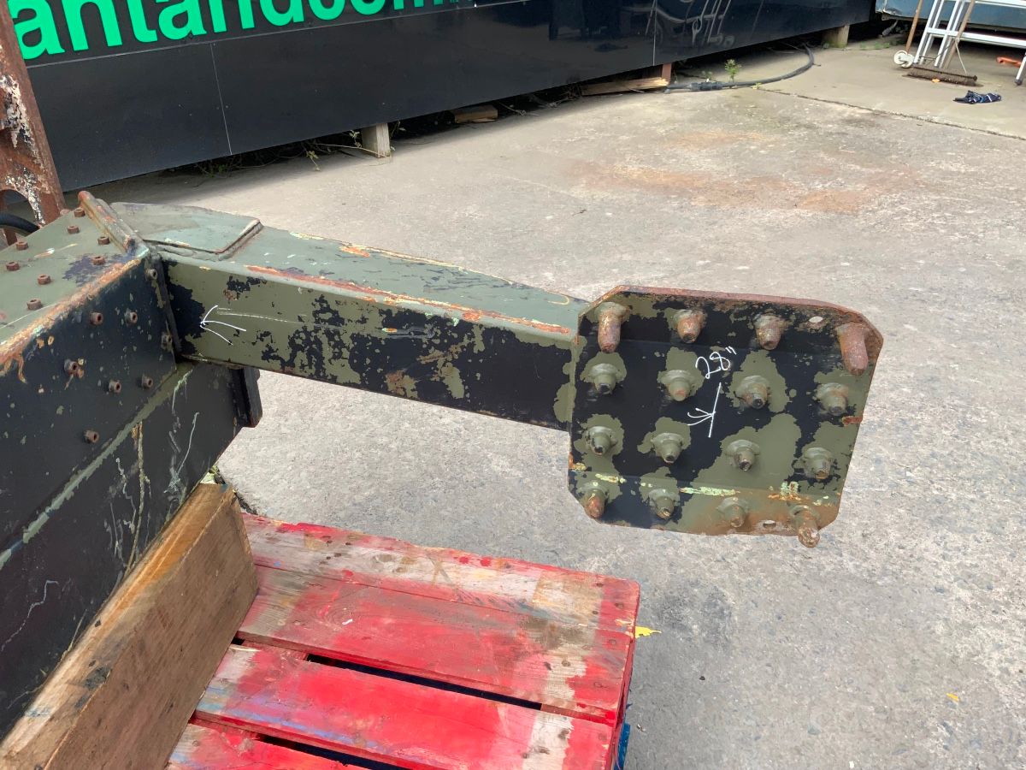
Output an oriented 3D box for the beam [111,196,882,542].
[{"bbox_3d":[-0.073,-0.030,1.198,1.038,0.340,0.276,6,28,8],"label":"beam"}]

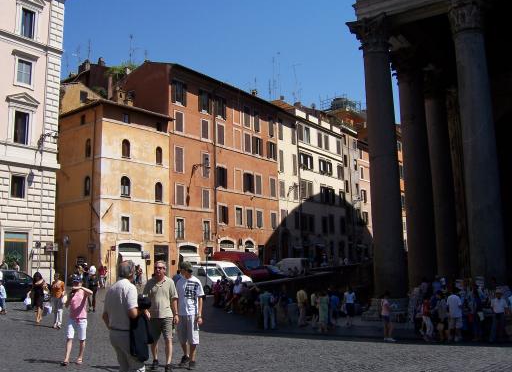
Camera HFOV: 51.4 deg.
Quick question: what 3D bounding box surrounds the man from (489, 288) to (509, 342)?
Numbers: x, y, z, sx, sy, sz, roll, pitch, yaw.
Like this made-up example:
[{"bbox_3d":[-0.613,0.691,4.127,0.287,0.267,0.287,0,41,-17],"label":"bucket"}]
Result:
[{"bbox_3d":[8.013,4.271,17.560,0.600,1.750,0.400,-5,-11,17],"label":"man"}]

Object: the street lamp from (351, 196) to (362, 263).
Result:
[{"bbox_3d":[11.269,4.829,58.982,1.000,7.400,1.000,-9,-13,37],"label":"street lamp"}]

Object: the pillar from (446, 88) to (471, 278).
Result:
[{"bbox_3d":[14.074,0.232,35.948,1.600,14.210,1.500,-7,-11,37],"label":"pillar"}]

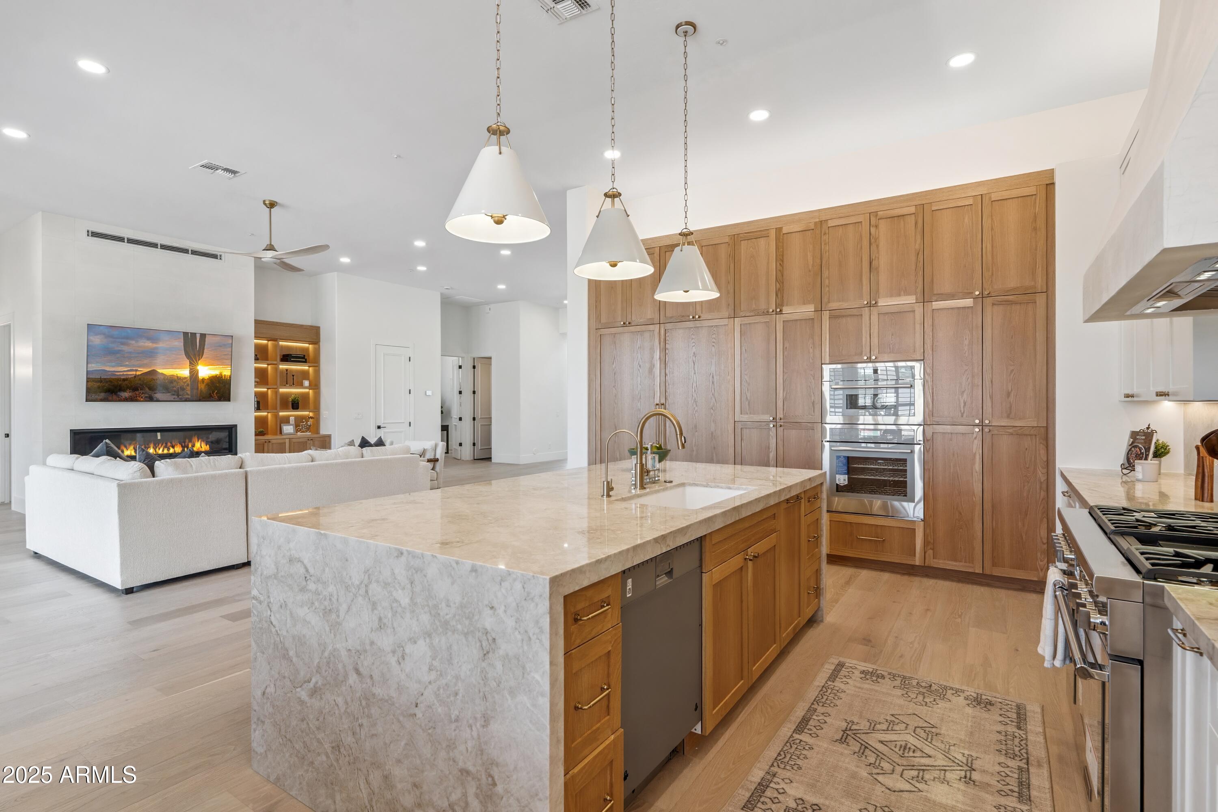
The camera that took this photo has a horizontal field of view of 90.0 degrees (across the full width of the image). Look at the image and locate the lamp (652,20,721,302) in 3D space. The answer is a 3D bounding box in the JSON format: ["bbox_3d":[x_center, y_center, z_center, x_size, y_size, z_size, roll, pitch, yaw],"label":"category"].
[{"bbox_3d":[0.472,-1.494,3.740,0.410,1.640,0.410,0,0,0],"label":"lamp"}]

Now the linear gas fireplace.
[{"bbox_3d":[-6.172,0.537,8.341,0.280,0.500,1.940,0,0,33],"label":"linear gas fireplace"}]

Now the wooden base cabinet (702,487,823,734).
[{"bbox_3d":[0.582,0.893,3.180,0.600,0.800,1.740,0,0,33],"label":"wooden base cabinet"}]

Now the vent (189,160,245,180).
[{"bbox_3d":[-3.834,-2.301,5.985,0.360,0.030,0.360,0,0,33],"label":"vent"}]

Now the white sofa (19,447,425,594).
[{"bbox_3d":[-3.598,0.888,6.080,2.110,0.910,2.790,0,0,33],"label":"white sofa"}]

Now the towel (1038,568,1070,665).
[{"bbox_3d":[1.808,0.867,2.479,0.110,0.370,0.240,0,0,33],"label":"towel"}]

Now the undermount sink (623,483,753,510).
[{"bbox_3d":[0.374,0.534,2.830,0.420,0.250,0.740,0,0,33],"label":"undermount sink"}]

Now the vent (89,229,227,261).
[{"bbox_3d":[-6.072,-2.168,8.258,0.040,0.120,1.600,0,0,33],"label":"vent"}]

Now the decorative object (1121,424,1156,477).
[{"bbox_3d":[3.280,0.271,3.773,0.150,0.320,0.220,0,0,7],"label":"decorative object"}]

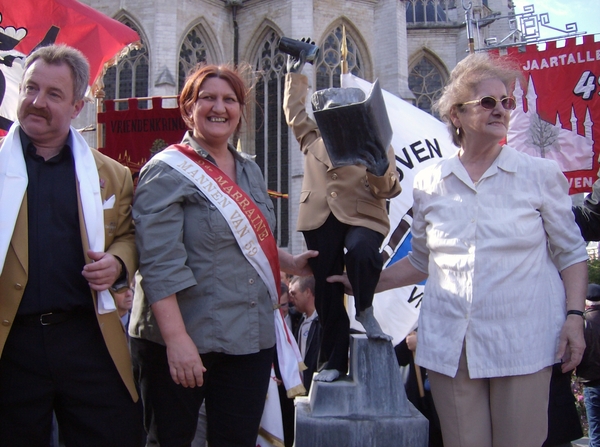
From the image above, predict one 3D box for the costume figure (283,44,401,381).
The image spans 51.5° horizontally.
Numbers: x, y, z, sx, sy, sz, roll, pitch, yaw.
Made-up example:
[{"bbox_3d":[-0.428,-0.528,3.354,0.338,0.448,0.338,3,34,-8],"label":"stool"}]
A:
[{"bbox_3d":[0.145,-0.063,2.186,0.400,1.170,0.430,-1,-6,8],"label":"costume figure"}]

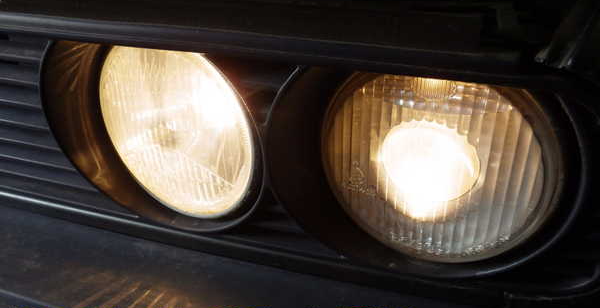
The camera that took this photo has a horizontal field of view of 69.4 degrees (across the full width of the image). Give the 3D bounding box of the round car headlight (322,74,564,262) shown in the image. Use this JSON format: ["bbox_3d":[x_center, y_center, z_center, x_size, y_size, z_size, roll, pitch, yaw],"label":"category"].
[{"bbox_3d":[0.090,-0.001,0.291,0.147,0.147,0.080,14,30,25],"label":"round car headlight"}]

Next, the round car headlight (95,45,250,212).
[{"bbox_3d":[-0.084,-0.026,0.339,0.147,0.147,0.080,14,30,25],"label":"round car headlight"}]

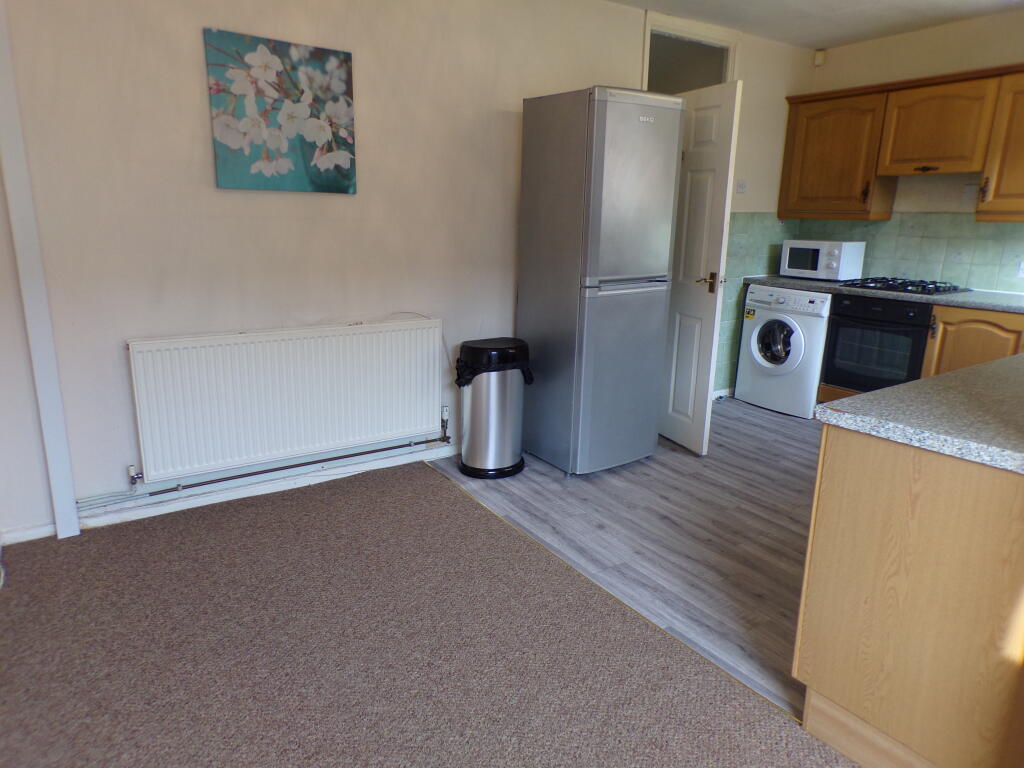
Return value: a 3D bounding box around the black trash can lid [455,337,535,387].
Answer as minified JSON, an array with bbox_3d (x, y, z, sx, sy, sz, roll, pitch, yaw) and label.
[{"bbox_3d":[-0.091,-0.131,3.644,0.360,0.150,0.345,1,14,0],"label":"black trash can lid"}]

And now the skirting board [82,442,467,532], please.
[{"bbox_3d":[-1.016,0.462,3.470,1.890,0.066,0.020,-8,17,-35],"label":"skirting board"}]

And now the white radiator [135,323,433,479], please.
[{"bbox_3d":[-0.971,0.037,3.340,1.420,0.596,0.085,-8,17,-35],"label":"white radiator"}]

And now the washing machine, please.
[{"bbox_3d":[2.055,-0.259,5.061,0.550,0.853,0.600,-9,17,-36],"label":"washing machine"}]

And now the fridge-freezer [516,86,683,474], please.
[{"bbox_3d":[0.425,-0.511,3.779,0.567,1.878,0.570,-8,17,-34],"label":"fridge-freezer"}]

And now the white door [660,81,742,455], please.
[{"bbox_3d":[0.964,-0.643,4.125,0.045,1.974,0.771,-5,15,-23],"label":"white door"}]

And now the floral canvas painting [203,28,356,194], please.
[{"bbox_3d":[-0.978,-1.146,3.065,0.615,0.610,0.030,-8,17,-35],"label":"floral canvas painting"}]

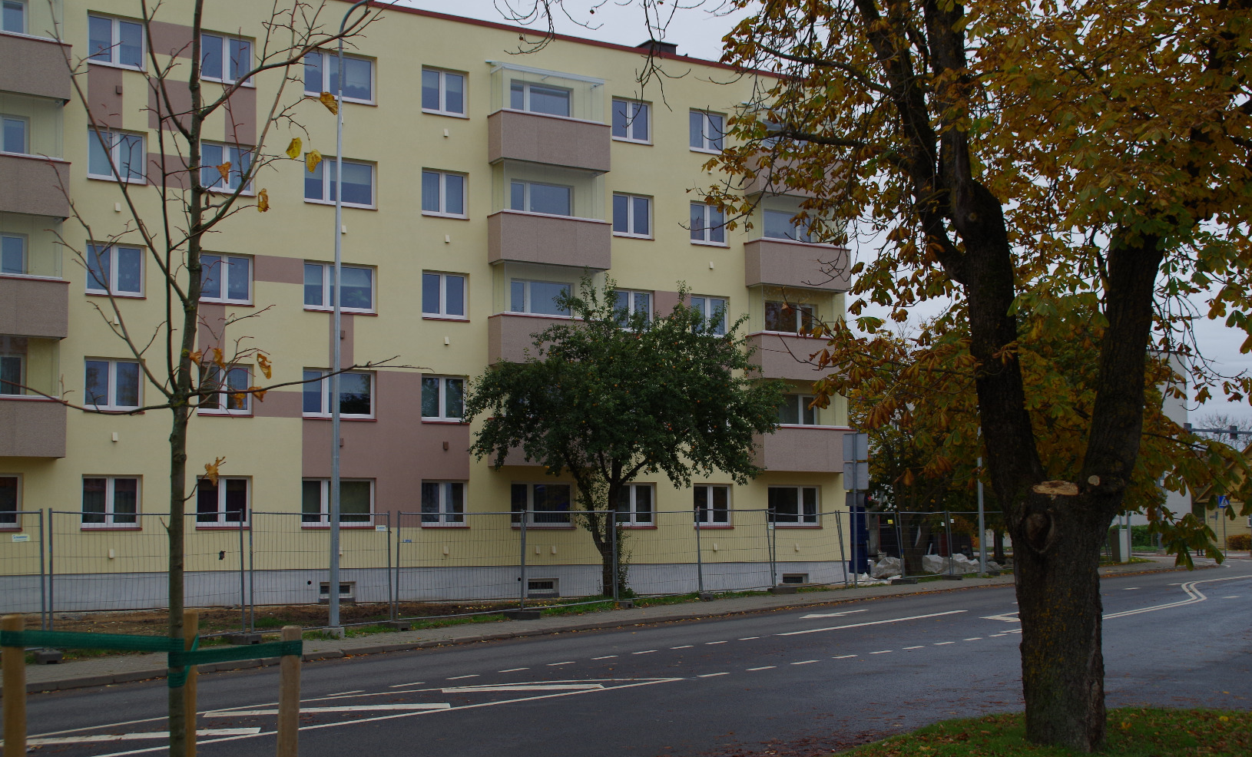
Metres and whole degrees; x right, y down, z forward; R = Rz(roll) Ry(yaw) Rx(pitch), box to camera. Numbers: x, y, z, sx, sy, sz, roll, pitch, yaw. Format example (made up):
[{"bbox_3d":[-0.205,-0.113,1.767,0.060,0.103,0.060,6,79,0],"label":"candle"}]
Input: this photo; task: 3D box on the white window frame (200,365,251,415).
[{"bbox_3d":[-9.839,0.291,41.658,1.390,1.200,0.120,3,-7,-32],"label":"white window frame"}]

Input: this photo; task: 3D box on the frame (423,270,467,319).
[{"bbox_3d":[-4.753,-2.150,44.488,1.360,1.200,0.100,3,-7,-32],"label":"frame"}]

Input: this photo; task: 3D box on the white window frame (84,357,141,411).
[{"bbox_3d":[-12.125,0.170,40.203,1.390,1.200,0.120,3,-7,-32],"label":"white window frame"}]

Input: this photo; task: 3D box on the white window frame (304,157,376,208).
[{"bbox_3d":[-7.388,-5.033,43.804,1.980,1.200,0.120,3,-7,-32],"label":"white window frame"}]

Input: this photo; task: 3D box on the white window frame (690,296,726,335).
[{"bbox_3d":[2.393,-1.760,49.736,1.390,1.200,0.120,3,-7,-32],"label":"white window frame"}]

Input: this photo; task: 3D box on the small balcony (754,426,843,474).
[{"bbox_3d":[5.141,2.119,49.643,3.313,1.247,0.820,3,-7,-32],"label":"small balcony"}]

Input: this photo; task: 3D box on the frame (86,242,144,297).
[{"bbox_3d":[-12.165,-2.556,40.470,1.390,1.200,0.120,3,-7,-32],"label":"frame"}]

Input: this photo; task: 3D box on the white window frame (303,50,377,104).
[{"bbox_3d":[-7.427,-7.793,44.075,1.980,1.200,0.120,3,-7,-32],"label":"white window frame"}]

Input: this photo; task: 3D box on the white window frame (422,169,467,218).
[{"bbox_3d":[-4.880,-4.898,45.400,1.390,1.200,0.120,3,-7,-32],"label":"white window frame"}]

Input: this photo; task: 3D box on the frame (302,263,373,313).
[{"bbox_3d":[-7.345,-2.292,43.538,1.980,1.200,0.120,3,-7,-32],"label":"frame"}]

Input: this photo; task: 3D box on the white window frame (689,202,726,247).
[{"bbox_3d":[2.390,-4.502,50.028,1.390,1.200,0.120,3,-7,-32],"label":"white window frame"}]

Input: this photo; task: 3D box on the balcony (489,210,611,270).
[{"bbox_3d":[-2.057,-3.666,46.412,3.418,1.282,0.763,3,-7,-32],"label":"balcony"}]

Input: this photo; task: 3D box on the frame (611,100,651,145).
[{"bbox_3d":[0.126,-7.271,48.102,1.360,1.200,0.100,3,-7,-32],"label":"frame"}]

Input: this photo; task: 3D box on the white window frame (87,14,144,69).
[{"bbox_3d":[-12.285,-8.087,40.986,1.390,1.200,0.120,3,-7,-32],"label":"white window frame"}]

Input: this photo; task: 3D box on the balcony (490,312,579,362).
[{"bbox_3d":[-2.024,-0.934,46.152,3.418,1.298,0.742,3,-7,-32],"label":"balcony"}]

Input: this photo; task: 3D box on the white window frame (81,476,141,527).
[{"bbox_3d":[-11.976,2.872,39.505,1.360,1.200,0.100,3,-7,-32],"label":"white window frame"}]

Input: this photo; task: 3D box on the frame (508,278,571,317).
[{"bbox_3d":[-2.284,-2.013,46.015,1.950,1.200,0.100,3,-7,-32],"label":"frame"}]

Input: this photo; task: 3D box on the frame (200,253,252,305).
[{"bbox_3d":[-9.744,-2.434,41.433,1.360,1.200,0.100,3,-7,-32],"label":"frame"}]

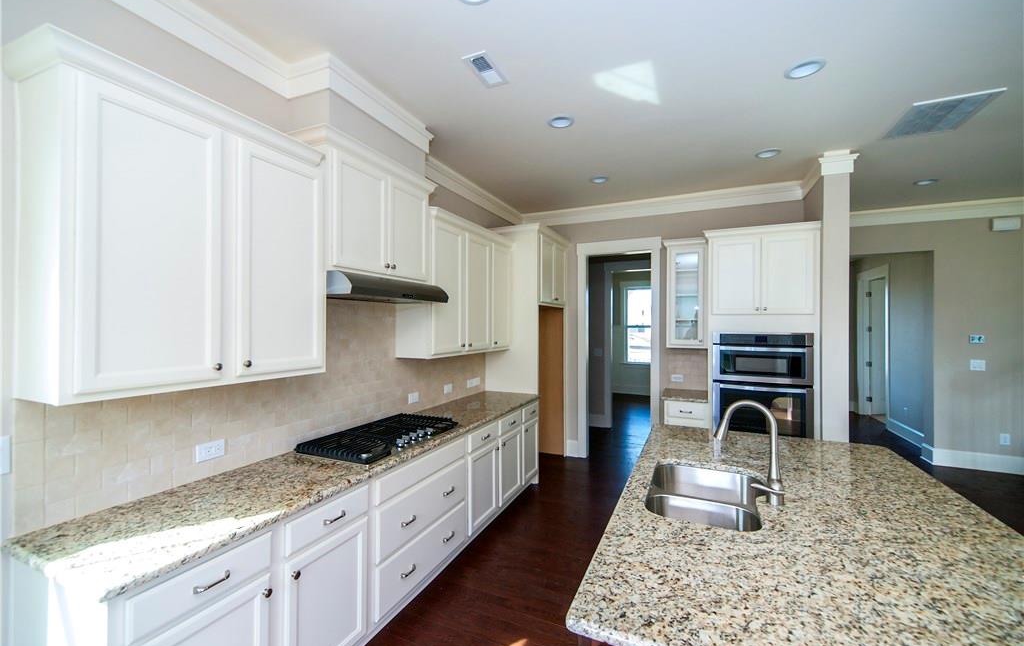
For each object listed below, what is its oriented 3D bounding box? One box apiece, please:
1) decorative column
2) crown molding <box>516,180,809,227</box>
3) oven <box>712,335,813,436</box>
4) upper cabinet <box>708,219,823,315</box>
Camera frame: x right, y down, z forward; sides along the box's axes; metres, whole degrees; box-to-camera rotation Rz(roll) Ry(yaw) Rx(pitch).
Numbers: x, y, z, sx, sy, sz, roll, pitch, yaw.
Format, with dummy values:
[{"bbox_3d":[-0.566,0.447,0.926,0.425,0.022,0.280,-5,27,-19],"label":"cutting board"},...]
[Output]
[{"bbox_3d":[2.695,0.132,3.465,0.265,3.060,0.270,0,0,24],"label":"decorative column"},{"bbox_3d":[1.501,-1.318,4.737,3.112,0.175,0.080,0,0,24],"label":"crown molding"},{"bbox_3d":[2.348,0.614,3.958,0.780,1.042,0.577,0,0,24],"label":"oven"},{"bbox_3d":[2.356,-0.458,4.013,0.907,0.813,0.658,0,0,24],"label":"upper cabinet"}]

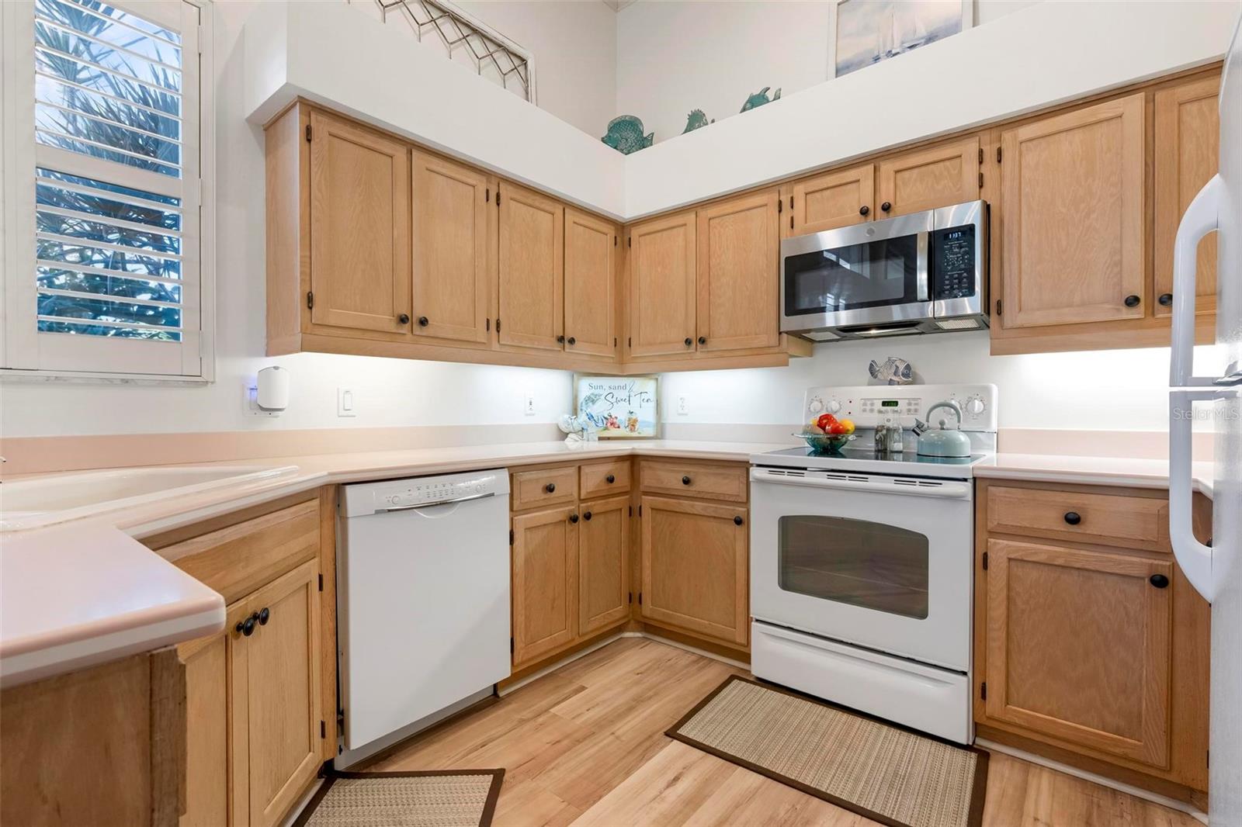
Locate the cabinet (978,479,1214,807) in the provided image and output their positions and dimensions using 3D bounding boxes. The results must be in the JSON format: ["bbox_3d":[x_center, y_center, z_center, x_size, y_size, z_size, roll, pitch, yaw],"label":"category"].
[{"bbox_3d":[1.570,0.636,1.873,0.550,0.855,0.620,0,1,40],"label":"cabinet"}]

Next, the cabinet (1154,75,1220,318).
[{"bbox_3d":[1.925,-0.661,1.763,0.357,0.770,0.320,0,1,40],"label":"cabinet"}]

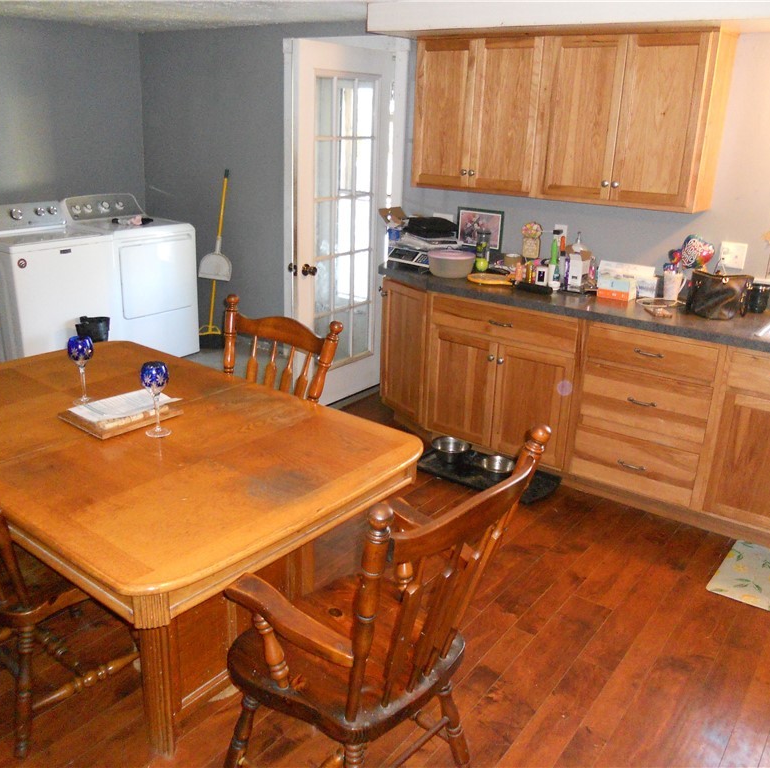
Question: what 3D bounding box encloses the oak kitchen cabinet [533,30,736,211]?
[{"bbox_3d":[1.170,-1.247,3.794,0.770,0.762,0.330,14,22,33],"label":"oak kitchen cabinet"}]

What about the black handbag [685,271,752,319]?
[{"bbox_3d":[1.541,-0.416,3.686,0.255,0.195,0.165,12,21,26],"label":"black handbag"}]

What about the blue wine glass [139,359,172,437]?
[{"bbox_3d":[-0.705,0.044,2.456,0.086,0.228,0.086,2,18,-1],"label":"blue wine glass"}]

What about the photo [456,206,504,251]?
[{"bbox_3d":[0.532,-0.884,4.567,0.290,0.232,0.025,14,22,33],"label":"photo"}]

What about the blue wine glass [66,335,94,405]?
[{"bbox_3d":[-1.033,-0.050,2.705,0.086,0.228,0.086,14,22,33],"label":"blue wine glass"}]

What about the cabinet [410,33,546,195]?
[{"bbox_3d":[0.550,-1.406,4.206,0.752,0.762,0.330,14,22,33],"label":"cabinet"}]

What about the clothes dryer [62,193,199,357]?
[{"bbox_3d":[-1.870,-0.764,5.817,0.710,1.100,0.725,14,22,33],"label":"clothes dryer"}]

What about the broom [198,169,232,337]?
[{"bbox_3d":[-1.236,-0.887,5.828,0.220,1.370,0.110,25,25,29],"label":"broom"}]

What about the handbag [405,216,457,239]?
[{"bbox_3d":[0.266,-0.895,4.556,0.300,0.100,0.200,14,22,33],"label":"handbag"}]

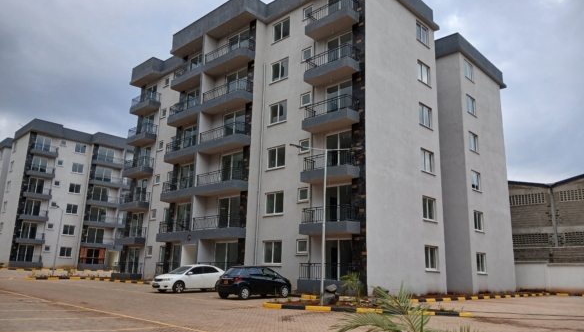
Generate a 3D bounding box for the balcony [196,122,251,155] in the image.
[{"bbox_3d":[-4.582,-1.791,29.670,4.327,1.414,0.980,-10,-17,43],"label":"balcony"}]

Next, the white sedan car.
[{"bbox_3d":[-5.611,6.405,24.972,1.695,1.475,4.565,-11,-18,42],"label":"white sedan car"}]

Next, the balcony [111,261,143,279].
[{"bbox_3d":[-13.978,8.925,37.069,3.360,1.335,1.020,-11,-18,42],"label":"balcony"}]

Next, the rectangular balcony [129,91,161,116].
[{"bbox_3d":[-13.573,-5.639,40.677,3.457,1.300,1.050,-11,-18,43],"label":"rectangular balcony"}]

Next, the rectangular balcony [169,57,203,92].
[{"bbox_3d":[-7.587,-7.009,34.043,4.394,1.377,1.110,-11,-18,42],"label":"rectangular balcony"}]

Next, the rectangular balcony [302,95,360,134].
[{"bbox_3d":[2.149,-2.825,24.427,3.185,1.362,1.080,-11,-18,42],"label":"rectangular balcony"}]

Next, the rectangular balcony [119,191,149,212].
[{"bbox_3d":[-13.670,3.130,38.148,3.455,1.369,1.023,-10,-17,43],"label":"rectangular balcony"}]

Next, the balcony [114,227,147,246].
[{"bbox_3d":[-13.887,6.037,37.761,3.360,1.362,1.020,-11,-18,42],"label":"balcony"}]

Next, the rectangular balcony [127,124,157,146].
[{"bbox_3d":[-13.495,-2.723,39.456,3.455,1.369,1.023,-10,-17,43],"label":"rectangular balcony"}]

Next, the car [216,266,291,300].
[{"bbox_3d":[-1.705,5.679,21.479,1.695,1.500,3.900,-11,-18,44],"label":"car"}]

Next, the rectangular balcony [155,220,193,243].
[{"bbox_3d":[-8.003,4.645,31.408,4.650,1.414,0.980,-10,-17,43],"label":"rectangular balcony"}]

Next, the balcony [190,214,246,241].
[{"bbox_3d":[-4.757,4.062,28.362,4.327,1.414,0.980,-10,-17,43],"label":"balcony"}]

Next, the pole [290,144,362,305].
[{"bbox_3d":[1.299,2.185,16.865,2.963,6.112,0.300,3,-13,-6],"label":"pole"}]

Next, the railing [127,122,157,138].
[{"bbox_3d":[-13.455,-2.996,39.536,3.335,0.860,0.953,-10,-17,43],"label":"railing"}]

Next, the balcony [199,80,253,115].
[{"bbox_3d":[-4.549,-4.719,30.421,4.324,1.300,1.040,-11,-18,43],"label":"balcony"}]

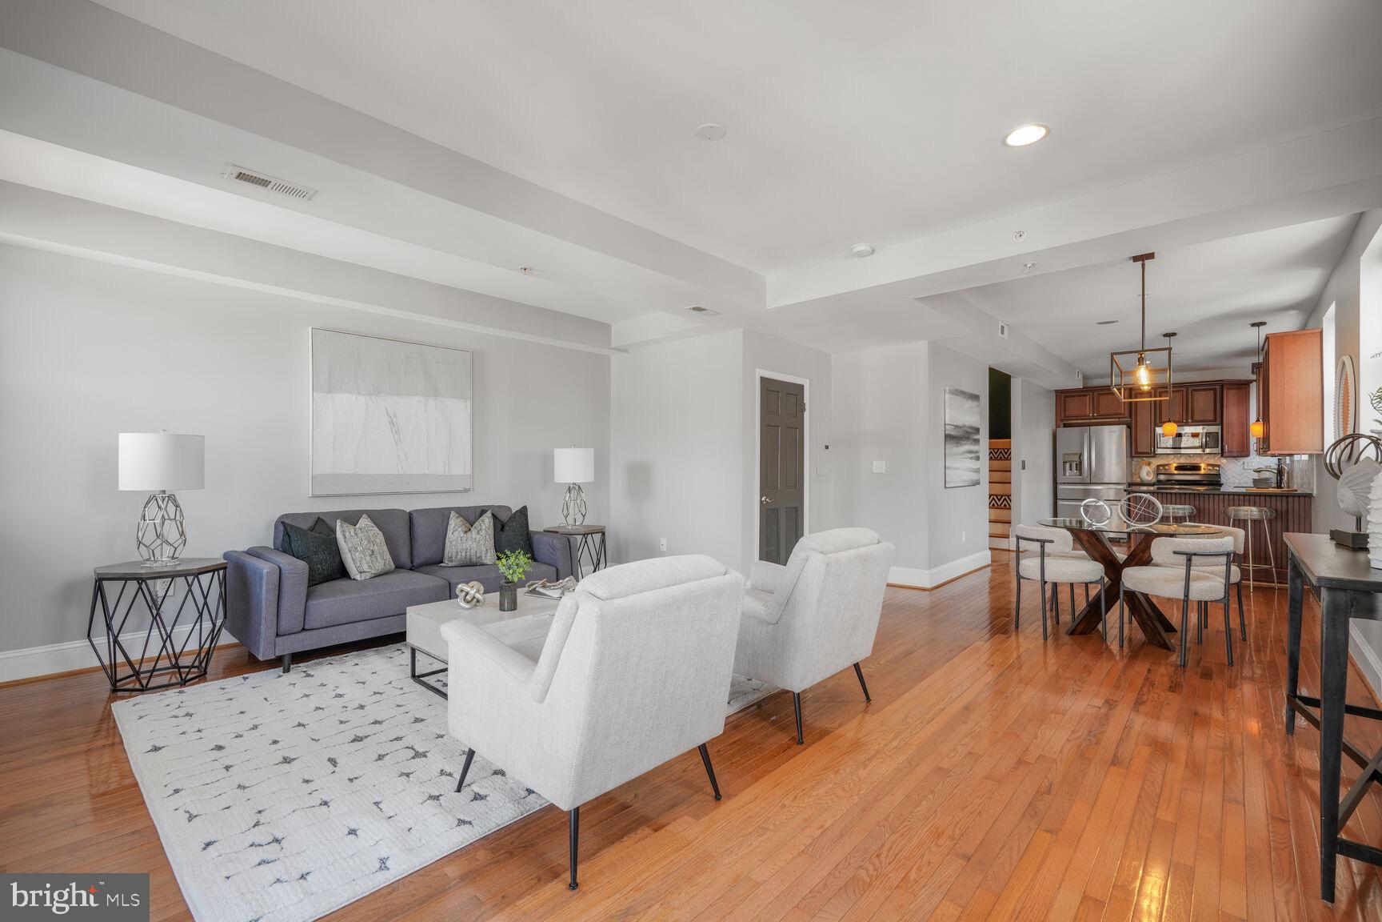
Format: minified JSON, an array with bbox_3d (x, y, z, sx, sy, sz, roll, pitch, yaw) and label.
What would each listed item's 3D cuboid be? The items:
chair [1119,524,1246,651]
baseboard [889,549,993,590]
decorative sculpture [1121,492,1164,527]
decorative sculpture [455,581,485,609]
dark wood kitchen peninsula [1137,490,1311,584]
[{"bbox_3d":[3.596,0.855,4.372,0.500,0.765,0.520,0,0,-1],"label":"chair"},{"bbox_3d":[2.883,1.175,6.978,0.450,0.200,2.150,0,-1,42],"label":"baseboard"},{"bbox_3d":[3.209,0.350,4.382,0.250,0.236,0.100,0,-1,38],"label":"decorative sculpture"},{"bbox_3d":[-1.212,0.738,3.345,0.145,0.135,0.150,0,-1,42],"label":"decorative sculpture"},{"bbox_3d":[5.929,0.824,6.949,1.500,0.930,0.620,0,-1,42],"label":"dark wood kitchen peninsula"}]

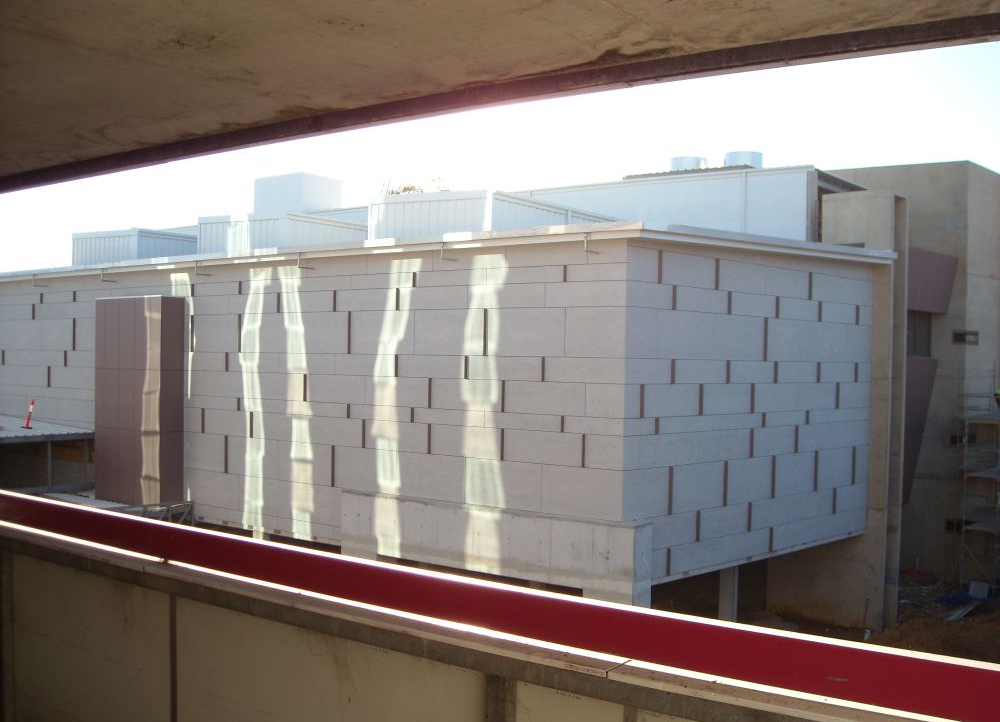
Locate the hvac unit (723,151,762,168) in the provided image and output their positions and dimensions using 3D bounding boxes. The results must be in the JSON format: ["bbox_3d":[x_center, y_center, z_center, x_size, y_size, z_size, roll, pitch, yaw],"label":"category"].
[{"bbox_3d":[9.055,-7.280,37.600,1.370,0.750,1.370,1,1,36],"label":"hvac unit"}]

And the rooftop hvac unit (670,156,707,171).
[{"bbox_3d":[7.271,-7.320,38.900,1.360,0.750,1.360,1,1,36],"label":"rooftop hvac unit"}]

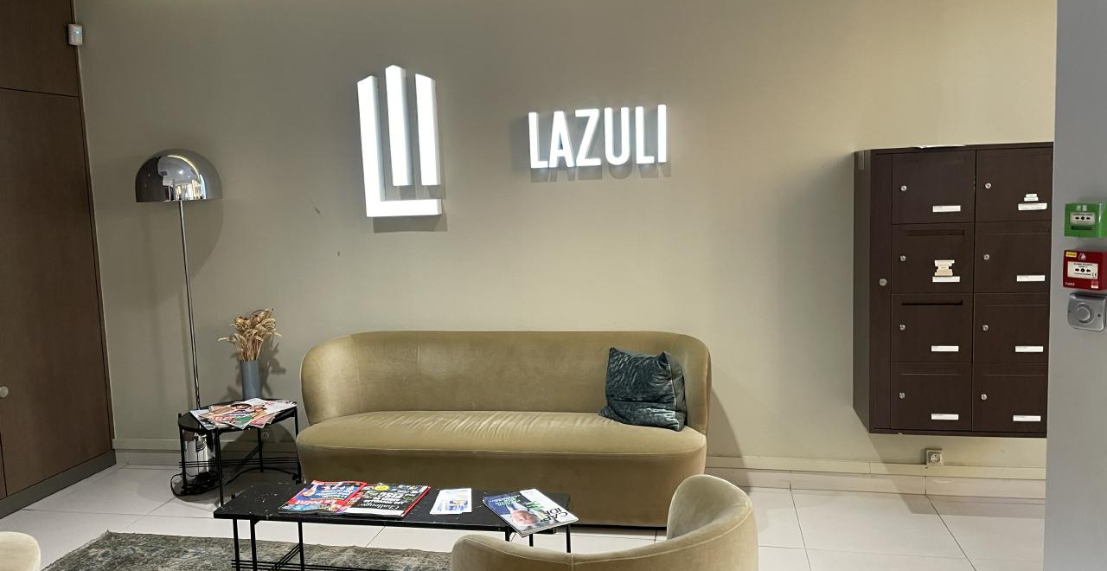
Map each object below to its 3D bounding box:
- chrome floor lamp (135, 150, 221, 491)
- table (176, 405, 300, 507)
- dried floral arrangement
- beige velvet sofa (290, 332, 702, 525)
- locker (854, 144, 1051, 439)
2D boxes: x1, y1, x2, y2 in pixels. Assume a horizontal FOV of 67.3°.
[{"bbox_3d":[-1.866,0.171,4.283,0.410,1.730,0.410,-1,6,12],"label":"chrome floor lamp"},{"bbox_3d":[-1.588,0.831,4.210,0.555,0.415,0.555,-1,6,12],"label":"table"},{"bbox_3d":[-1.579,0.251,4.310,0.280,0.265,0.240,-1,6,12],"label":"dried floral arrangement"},{"bbox_3d":[-0.239,0.641,3.904,1.930,0.770,0.650,-1,6,12],"label":"beige velvet sofa"},{"bbox_3d":[1.713,0.011,3.572,0.740,1.190,0.400,-1,6,12],"label":"locker"}]

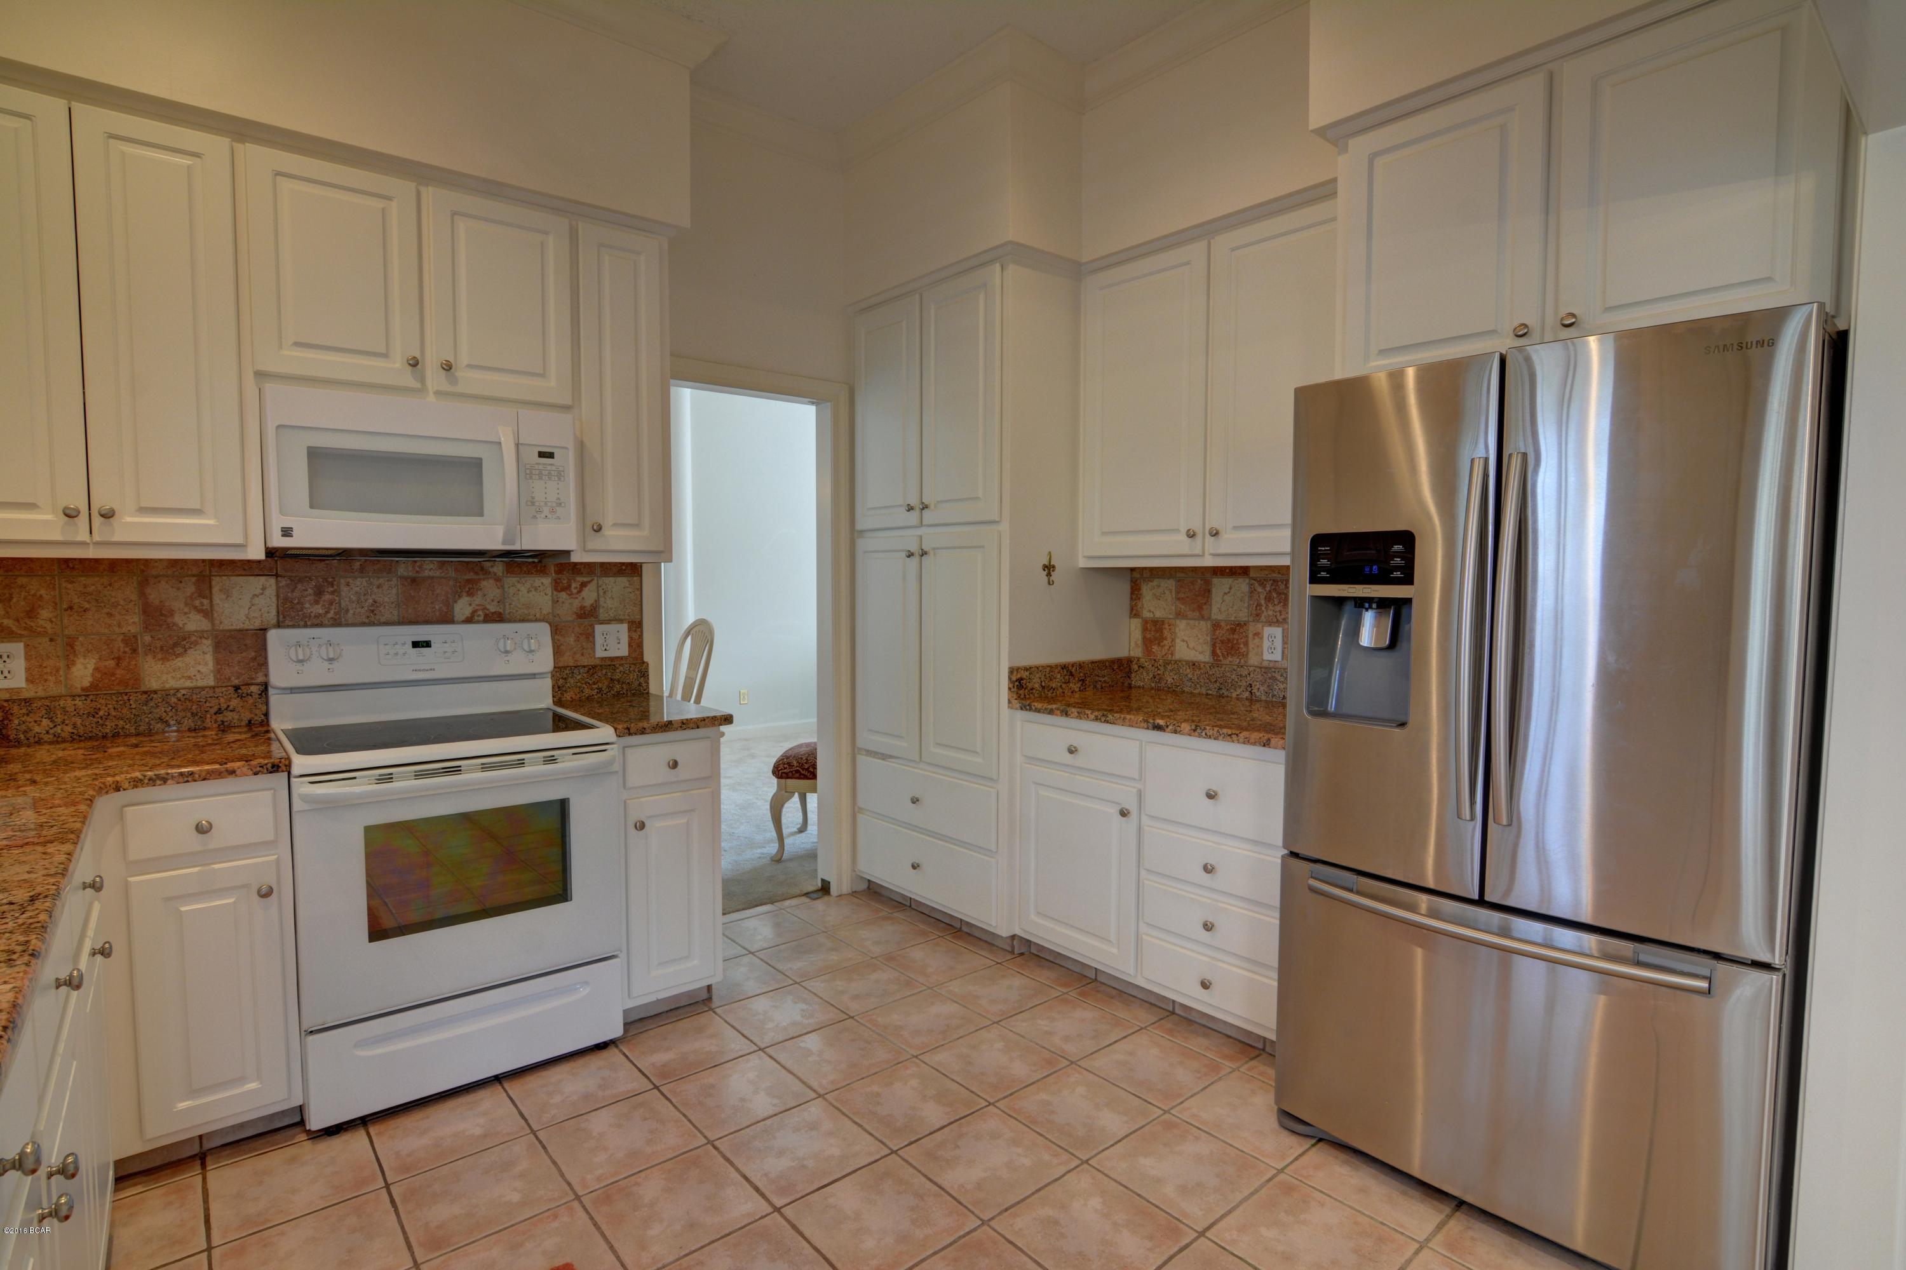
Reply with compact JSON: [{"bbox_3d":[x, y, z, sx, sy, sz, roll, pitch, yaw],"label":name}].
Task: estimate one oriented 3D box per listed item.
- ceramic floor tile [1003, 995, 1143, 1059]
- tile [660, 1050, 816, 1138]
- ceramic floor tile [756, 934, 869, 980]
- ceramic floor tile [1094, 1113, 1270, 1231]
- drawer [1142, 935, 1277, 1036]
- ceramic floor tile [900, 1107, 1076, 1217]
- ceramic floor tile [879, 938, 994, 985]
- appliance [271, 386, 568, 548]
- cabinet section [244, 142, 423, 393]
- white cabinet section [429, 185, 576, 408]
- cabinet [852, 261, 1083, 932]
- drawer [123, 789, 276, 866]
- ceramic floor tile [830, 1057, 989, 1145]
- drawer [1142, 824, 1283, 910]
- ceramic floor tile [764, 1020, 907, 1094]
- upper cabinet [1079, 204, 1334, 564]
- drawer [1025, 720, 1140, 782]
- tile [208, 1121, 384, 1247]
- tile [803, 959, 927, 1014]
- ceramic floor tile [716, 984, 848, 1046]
[{"bbox_3d":[0.360,1.211,2.612,0.305,0.012,0.305,-3,4,-41],"label":"ceramic floor tile"},{"bbox_3d":[-0.570,1.218,2.249,0.302,0.010,0.302,-2,4,-40],"label":"tile"},{"bbox_3d":[-0.509,1.173,3.079,0.302,0.010,0.302,-3,5,-41],"label":"ceramic floor tile"},{"bbox_3d":[0.536,1.244,1.974,0.302,0.010,0.302,-3,5,-41],"label":"ceramic floor tile"},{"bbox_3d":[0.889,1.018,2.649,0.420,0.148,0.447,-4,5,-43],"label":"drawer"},{"bbox_3d":[0.084,1.236,1.996,0.302,0.010,0.302,-2,4,-41],"label":"ceramic floor tile"},{"bbox_3d":[-0.060,1.180,3.054,0.300,0.012,0.300,-3,5,-40],"label":"ceramic floor tile"},{"bbox_3d":[-1.585,-0.456,2.547,0.751,0.416,0.404,-3,5,-41],"label":"appliance"},{"bbox_3d":[-1.760,-0.990,2.430,0.369,0.563,0.310,-2,4,-35],"label":"cabinet section"},{"bbox_3d":[-1.431,-1.003,2.663,0.370,0.563,0.310,-2,4,-35],"label":"white cabinet section"},{"bbox_3d":[0.137,-0.109,3.515,0.720,2.440,0.896,-4,5,-43],"label":"cabinet"},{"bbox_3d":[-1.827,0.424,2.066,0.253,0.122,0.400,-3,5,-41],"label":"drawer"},{"bbox_3d":[-0.125,1.232,2.236,0.300,0.012,0.300,-3,5,-40],"label":"ceramic floor tile"},{"bbox_3d":[0.917,0.659,2.603,0.460,0.140,0.465,-3,4,-43],"label":"drawer"},{"bbox_3d":[-0.331,1.212,2.442,0.302,0.010,0.302,-3,5,-41],"label":"ceramic floor tile"},{"bbox_3d":[0.951,-0.773,2.913,0.340,1.085,1.042,-4,5,-43],"label":"upper cabinet"},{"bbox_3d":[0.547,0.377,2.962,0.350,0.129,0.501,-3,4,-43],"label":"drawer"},{"bbox_3d":[-1.486,1.233,1.913,0.302,0.010,0.302,-2,4,-40],"label":"tile"},{"bbox_3d":[-0.301,1.193,2.869,0.300,0.012,0.300,-3,5,-40],"label":"tile"},{"bbox_3d":[-0.542,1.197,2.671,0.302,0.010,0.302,-3,5,-41],"label":"ceramic floor tile"}]

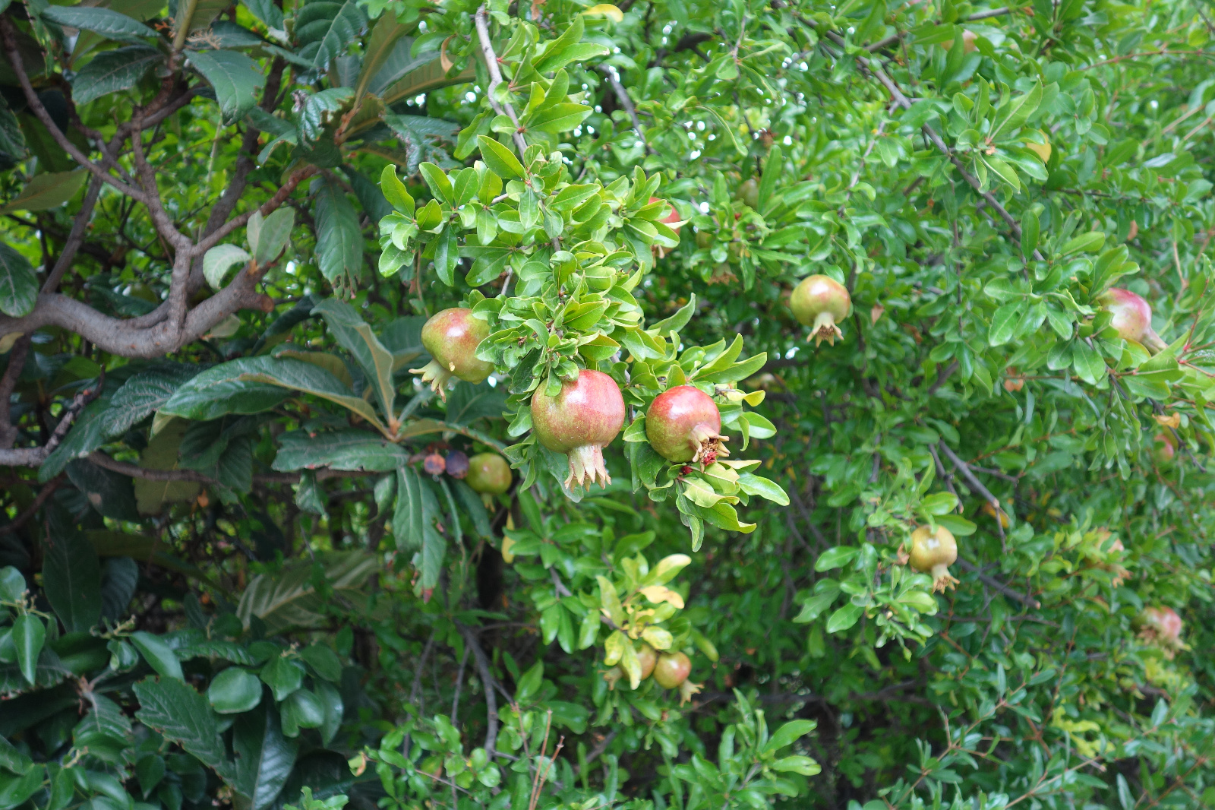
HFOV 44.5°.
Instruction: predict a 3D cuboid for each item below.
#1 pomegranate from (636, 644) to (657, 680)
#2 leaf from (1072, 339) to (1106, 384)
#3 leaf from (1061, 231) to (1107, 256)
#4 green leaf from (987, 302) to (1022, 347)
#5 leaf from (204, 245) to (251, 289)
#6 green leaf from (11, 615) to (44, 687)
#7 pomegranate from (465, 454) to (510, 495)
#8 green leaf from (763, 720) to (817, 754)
[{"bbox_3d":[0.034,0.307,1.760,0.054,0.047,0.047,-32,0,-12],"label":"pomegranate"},{"bbox_3d":[0.502,-0.045,1.550,0.031,0.053,0.011,-21,-14,-6],"label":"leaf"},{"bbox_3d":[0.528,-0.178,1.650,0.054,0.022,0.009,-27,-47,12],"label":"leaf"},{"bbox_3d":[0.428,-0.087,1.600,0.028,0.060,0.011,35,-9,9],"label":"green leaf"},{"bbox_3d":[-0.410,-0.149,1.600,0.050,0.049,0.032,0,0,0],"label":"leaf"},{"bbox_3d":[-0.579,0.244,1.480,0.033,0.071,0.014,-6,-11,-1],"label":"green leaf"},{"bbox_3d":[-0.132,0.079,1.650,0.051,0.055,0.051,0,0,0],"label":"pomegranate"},{"bbox_3d":[0.185,0.334,1.500,0.062,0.022,0.012,-27,-25,6],"label":"green leaf"}]

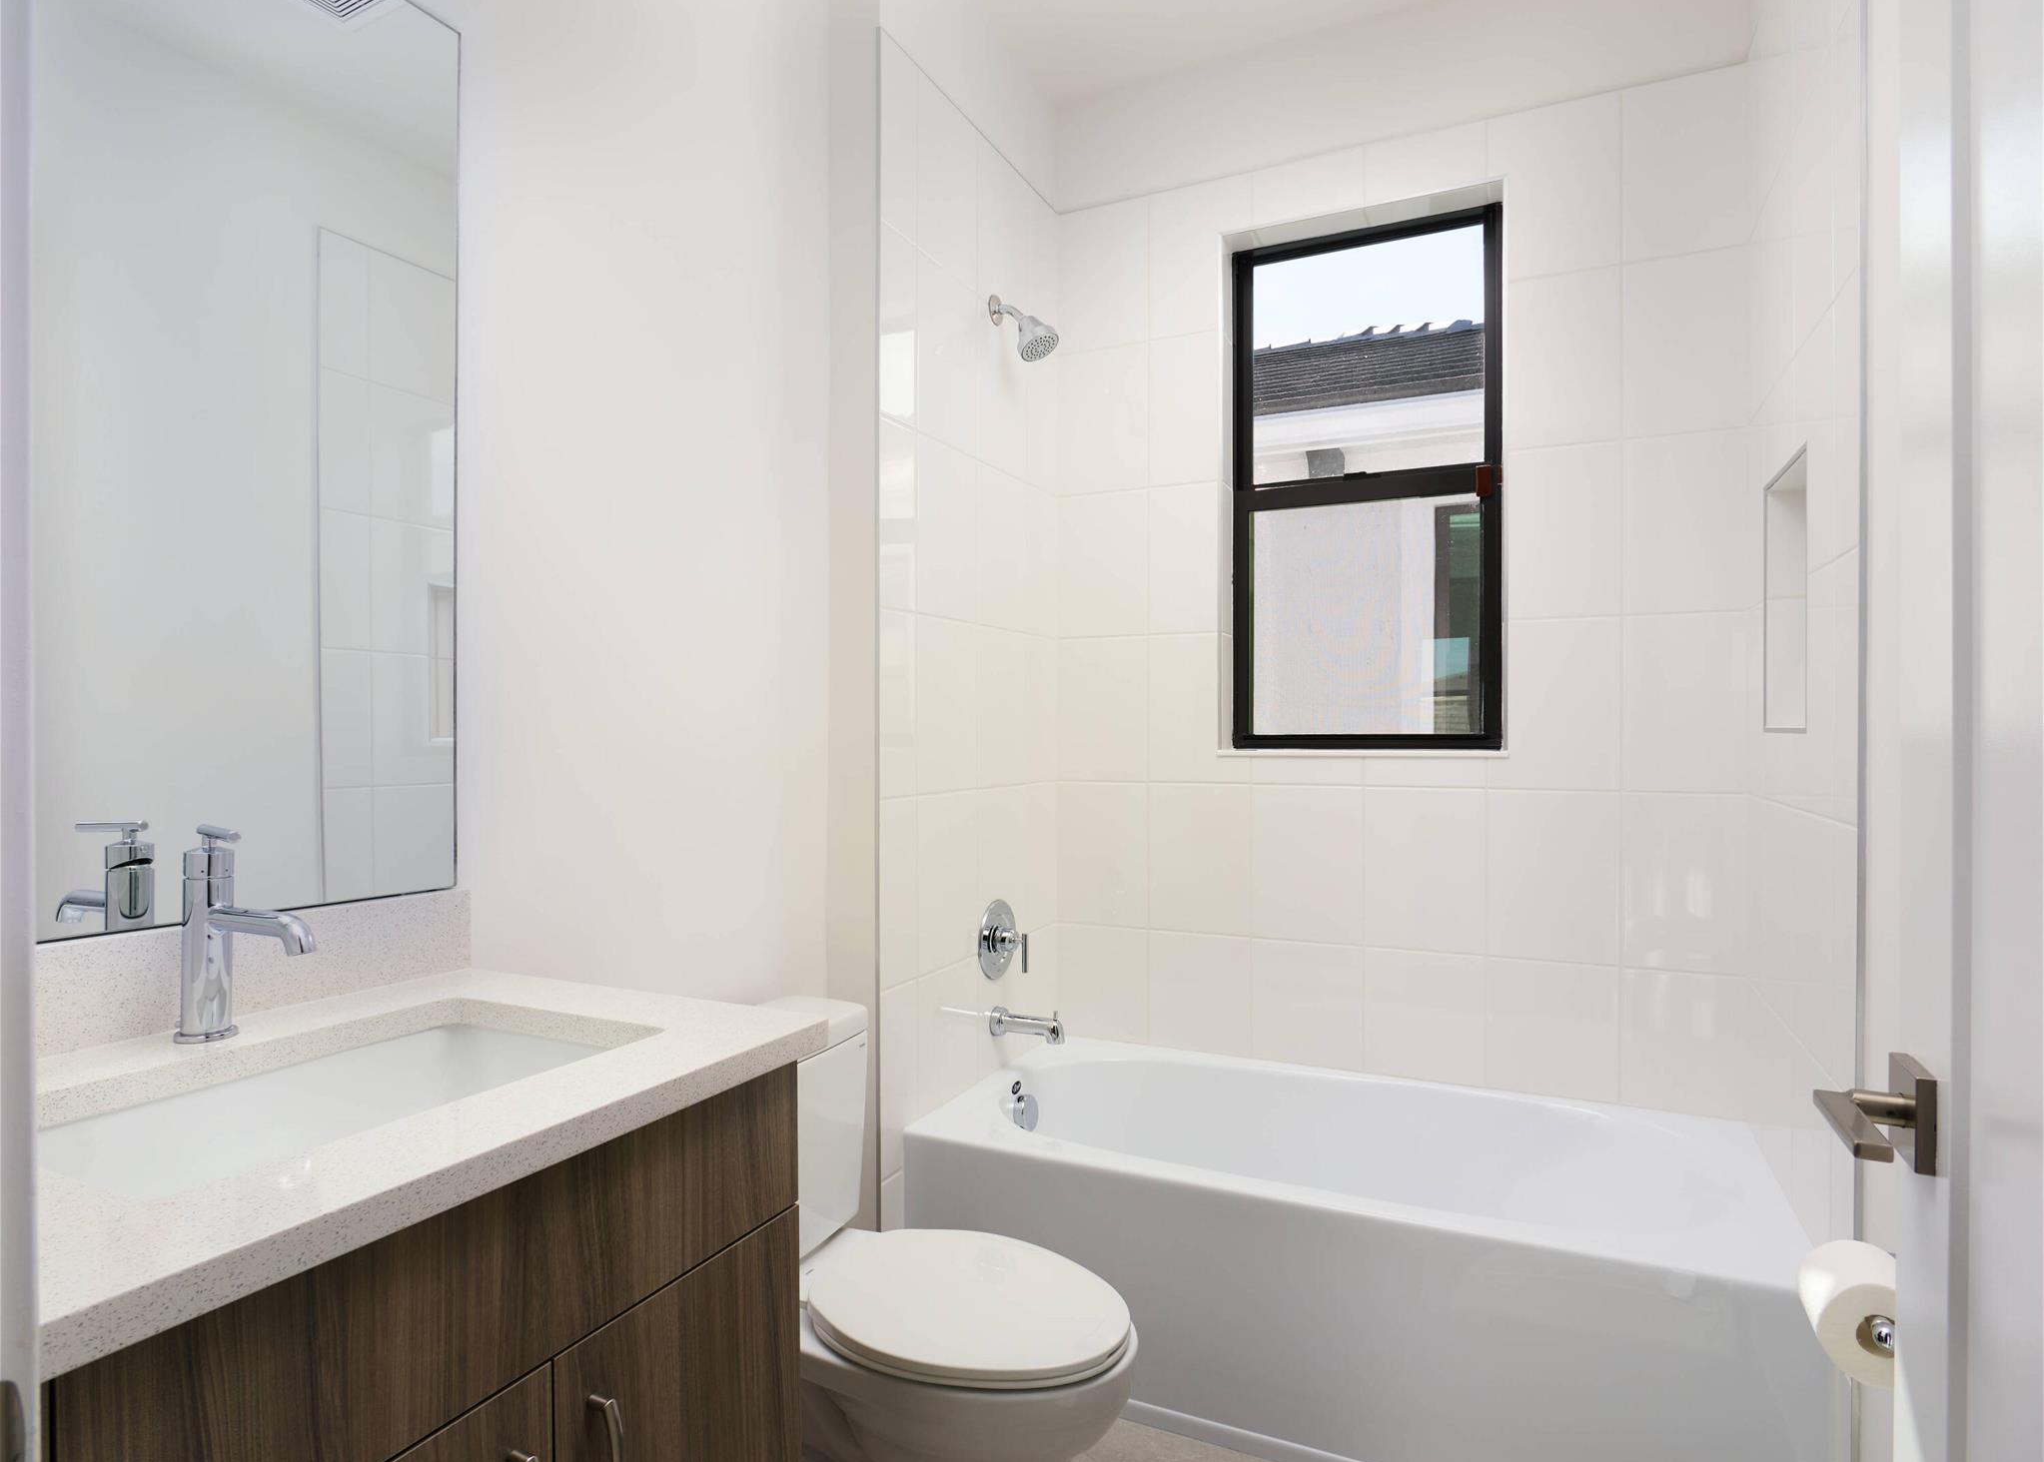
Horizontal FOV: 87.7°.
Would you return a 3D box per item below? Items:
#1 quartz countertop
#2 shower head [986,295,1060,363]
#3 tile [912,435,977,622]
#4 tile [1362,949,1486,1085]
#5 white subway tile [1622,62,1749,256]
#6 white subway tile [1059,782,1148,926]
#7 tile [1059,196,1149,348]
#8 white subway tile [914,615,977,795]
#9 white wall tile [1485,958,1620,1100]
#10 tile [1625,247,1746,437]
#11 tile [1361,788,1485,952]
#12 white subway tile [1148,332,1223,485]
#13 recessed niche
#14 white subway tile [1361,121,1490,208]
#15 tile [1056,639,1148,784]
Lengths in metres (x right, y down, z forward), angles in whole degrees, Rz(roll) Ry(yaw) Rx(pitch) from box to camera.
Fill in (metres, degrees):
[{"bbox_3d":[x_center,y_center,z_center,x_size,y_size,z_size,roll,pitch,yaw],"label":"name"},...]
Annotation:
[{"bbox_3d":[-0.599,0.314,0.932,0.551,0.028,0.648,0,0,27],"label":"quartz countertop"},{"bbox_3d":[0.010,-0.904,2.368,0.158,0.157,0.090,0,0,25],"label":"shower head"},{"bbox_3d":[-0.156,-0.413,2.211,0.010,0.361,0.256,0,0,26],"label":"tile"},{"bbox_3d":[0.888,0.627,2.350,0.253,0.278,0.010,0,0,26],"label":"tile"},{"bbox_3d":[1.326,-1.133,2.129,0.219,0.360,0.010,0,0,25],"label":"white subway tile"},{"bbox_3d":[0.205,0.306,2.674,0.246,0.361,0.010,0,0,26],"label":"white subway tile"},{"bbox_3d":[0.204,-1.144,2.688,0.244,0.353,0.010,0,0,26],"label":"tile"},{"bbox_3d":[-0.157,-0.055,2.231,0.010,0.362,0.256,0,0,26],"label":"white subway tile"},{"bbox_3d":[1.116,0.627,2.241,0.253,0.278,0.010,0,0,26],"label":"white wall tile"},{"bbox_3d":[1.326,-0.773,2.130,0.219,0.360,0.010,0,0,25],"label":"tile"},{"bbox_3d":[0.892,0.308,2.364,0.254,0.362,0.010,0,0,26],"label":"tile"},{"bbox_3d":[0.401,-0.782,2.603,0.186,0.364,0.010,0,0,26],"label":"white subway tile"},{"bbox_3d":[1.341,-0.221,1.794,0.090,0.453,0.341,0,0,26],"label":"recessed niche"},{"bbox_3d":[0.894,-1.261,2.366,0.256,0.131,0.010,0,0,26],"label":"white subway tile"},{"bbox_3d":[0.206,-0.054,2.698,0.246,0.364,0.010,0,0,26],"label":"tile"}]

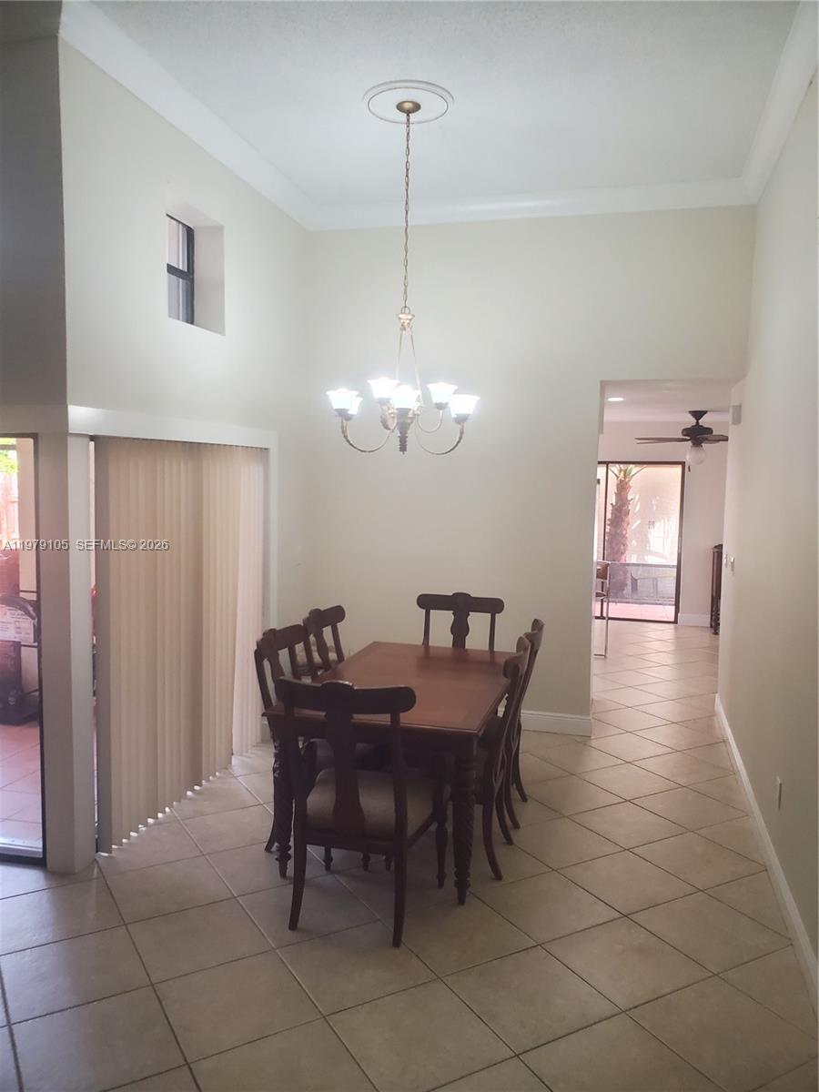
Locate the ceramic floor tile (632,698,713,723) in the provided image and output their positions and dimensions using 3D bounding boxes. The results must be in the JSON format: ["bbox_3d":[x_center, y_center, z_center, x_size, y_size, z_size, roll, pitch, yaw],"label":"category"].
[{"bbox_3d":[2.064,1.301,6.426,0.452,0.010,0.452,-2,6,-30],"label":"ceramic floor tile"}]

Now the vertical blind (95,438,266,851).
[{"bbox_3d":[-1.197,0.404,4.632,0.100,1.970,1.810,2,5,15],"label":"vertical blind"}]

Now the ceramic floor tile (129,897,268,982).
[{"bbox_3d":[-0.819,1.524,3.187,0.449,0.010,0.449,-2,5,-30],"label":"ceramic floor tile"}]

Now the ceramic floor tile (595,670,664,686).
[{"bbox_3d":[2.009,1.226,7.456,0.448,0.010,0.448,-2,5,-30],"label":"ceramic floor tile"}]

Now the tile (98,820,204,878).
[{"bbox_3d":[-1.275,1.465,4.001,0.452,0.010,0.452,-2,6,-30],"label":"tile"}]

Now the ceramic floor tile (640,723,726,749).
[{"bbox_3d":[1.895,1.361,5.818,0.448,0.010,0.448,-2,5,-30],"label":"ceramic floor tile"}]

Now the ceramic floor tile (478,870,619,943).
[{"bbox_3d":[0.591,1.533,3.501,0.448,0.010,0.448,-2,5,-30],"label":"ceramic floor tile"}]

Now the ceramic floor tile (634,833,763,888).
[{"bbox_3d":[1.385,1.508,3.953,0.448,0.010,0.448,-2,5,-30],"label":"ceramic floor tile"}]

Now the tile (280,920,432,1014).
[{"bbox_3d":[-0.201,1.560,3.043,0.452,0.010,0.452,-2,6,-30],"label":"tile"}]

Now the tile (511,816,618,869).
[{"bbox_3d":[0.761,1.484,4.122,0.448,0.010,0.448,-2,5,-30],"label":"tile"}]

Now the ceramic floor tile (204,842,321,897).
[{"bbox_3d":[-0.652,1.487,3.832,0.452,0.010,0.452,-2,6,-30],"label":"ceramic floor tile"}]

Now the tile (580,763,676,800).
[{"bbox_3d":[1.317,1.413,4.925,0.449,0.010,0.449,-2,5,-30],"label":"tile"}]

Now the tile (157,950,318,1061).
[{"bbox_3d":[-0.599,1.572,2.821,0.448,0.010,0.448,-2,5,-30],"label":"tile"}]

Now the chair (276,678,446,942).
[{"bbox_3d":[-0.186,0.993,3.369,0.566,1.036,0.612,2,5,15],"label":"chair"}]

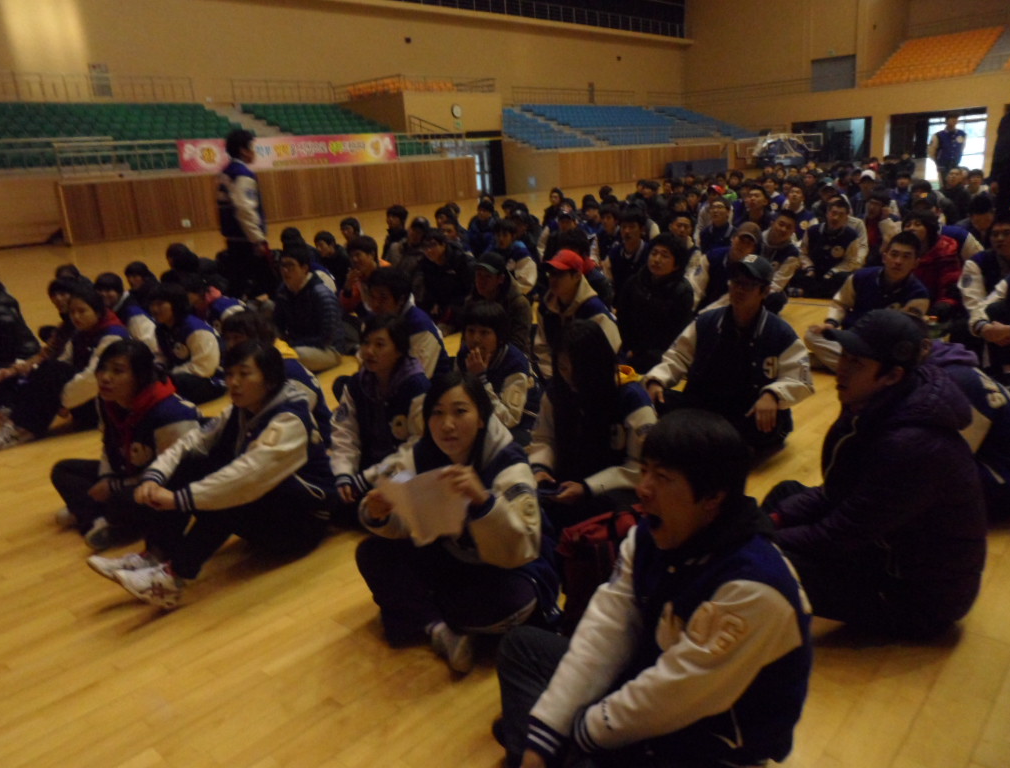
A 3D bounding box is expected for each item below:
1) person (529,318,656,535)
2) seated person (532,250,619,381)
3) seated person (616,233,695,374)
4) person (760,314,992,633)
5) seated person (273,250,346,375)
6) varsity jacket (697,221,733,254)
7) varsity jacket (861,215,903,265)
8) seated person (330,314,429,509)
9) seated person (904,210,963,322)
[{"bbox_3d":[0.263,0.204,2.622,0.620,0.820,0.660,4,18,23],"label":"person"},{"bbox_3d":[0.334,-0.278,4.265,0.640,0.880,0.700,10,21,41],"label":"seated person"},{"bbox_3d":[0.965,-0.462,4.762,0.660,0.880,0.700,7,19,35],"label":"seated person"},{"bbox_3d":[1.049,0.202,2.302,0.700,0.860,0.620,-2,16,6],"label":"person"},{"bbox_3d":[-1.352,-0.468,5.137,0.630,0.870,0.680,11,21,40],"label":"seated person"},{"bbox_3d":[2.231,-1.368,8.000,0.520,0.600,0.360,3,17,22],"label":"varsity jacket"},{"bbox_3d":[3.764,-1.477,7.813,0.520,0.560,0.450,5,18,29],"label":"varsity jacket"},{"bbox_3d":[-0.496,0.116,3.091,0.600,0.790,0.640,5,18,29],"label":"seated person"},{"bbox_3d":[2.986,-0.809,5.583,0.660,0.830,0.580,-14,19,-32],"label":"seated person"}]

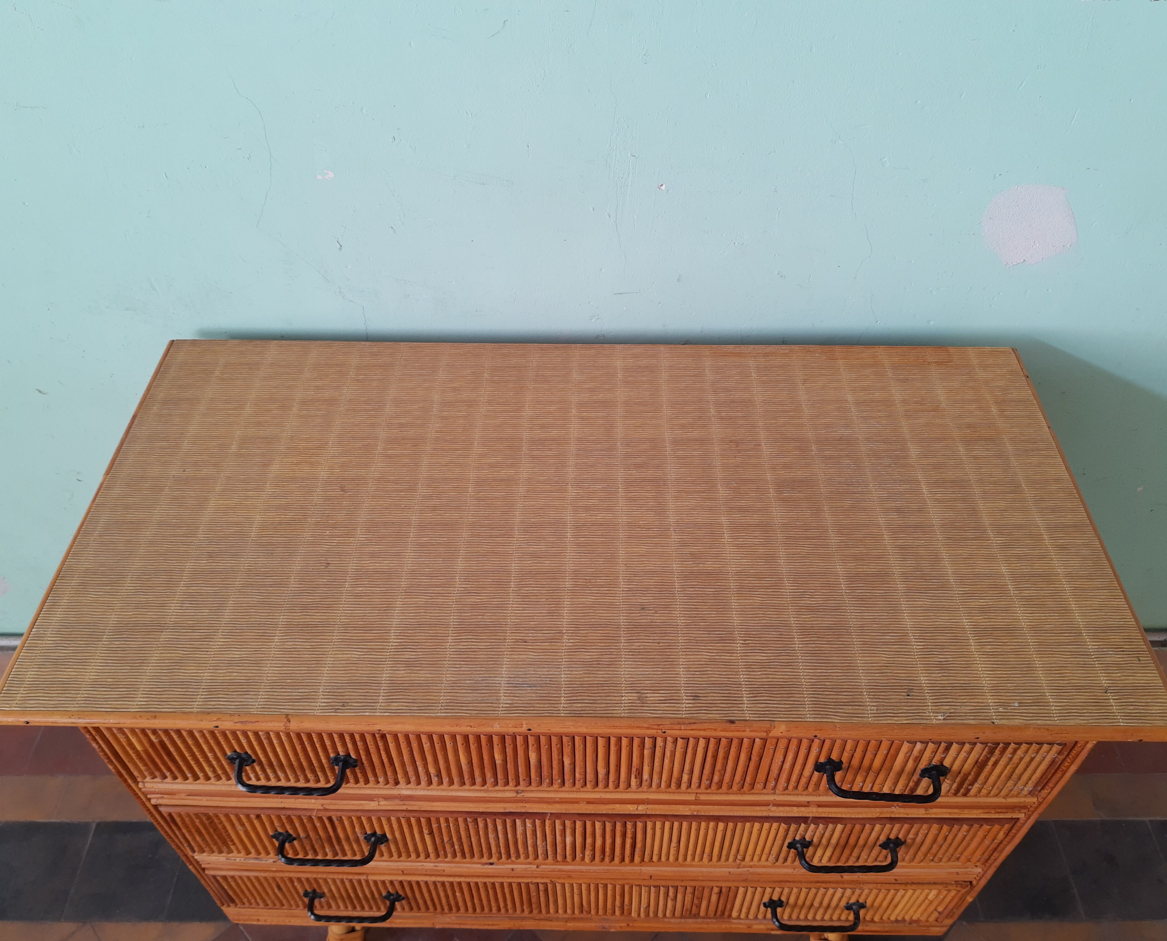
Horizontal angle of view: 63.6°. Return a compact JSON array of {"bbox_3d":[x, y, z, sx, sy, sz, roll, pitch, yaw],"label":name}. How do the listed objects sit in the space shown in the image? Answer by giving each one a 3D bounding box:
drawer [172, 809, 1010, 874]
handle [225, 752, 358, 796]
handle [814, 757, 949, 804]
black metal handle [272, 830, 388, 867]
[{"bbox_3d":[0.002,0.428,1.103,0.949,0.121,0.021,1,47,1],"label":"drawer"},{"bbox_3d":[-0.299,0.310,0.956,0.135,0.034,0.033,1,47,1],"label":"handle"},{"bbox_3d":[0.302,0.314,0.945,0.135,0.034,0.033,1,47,1],"label":"handle"},{"bbox_3d":[-0.299,0.444,1.098,0.135,0.034,0.033,1,47,1],"label":"black metal handle"}]

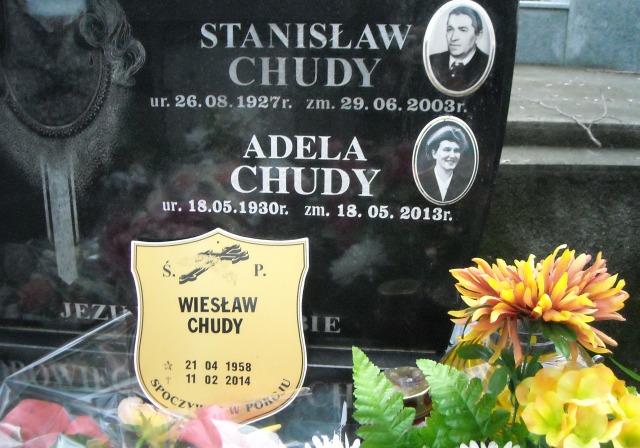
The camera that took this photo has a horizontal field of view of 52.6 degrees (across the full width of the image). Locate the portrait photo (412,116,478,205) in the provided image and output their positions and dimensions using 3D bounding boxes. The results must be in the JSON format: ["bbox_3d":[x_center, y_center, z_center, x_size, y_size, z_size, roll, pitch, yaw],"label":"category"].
[{"bbox_3d":[0.165,-0.083,0.852,0.087,0.119,0.010,2,13,5],"label":"portrait photo"}]

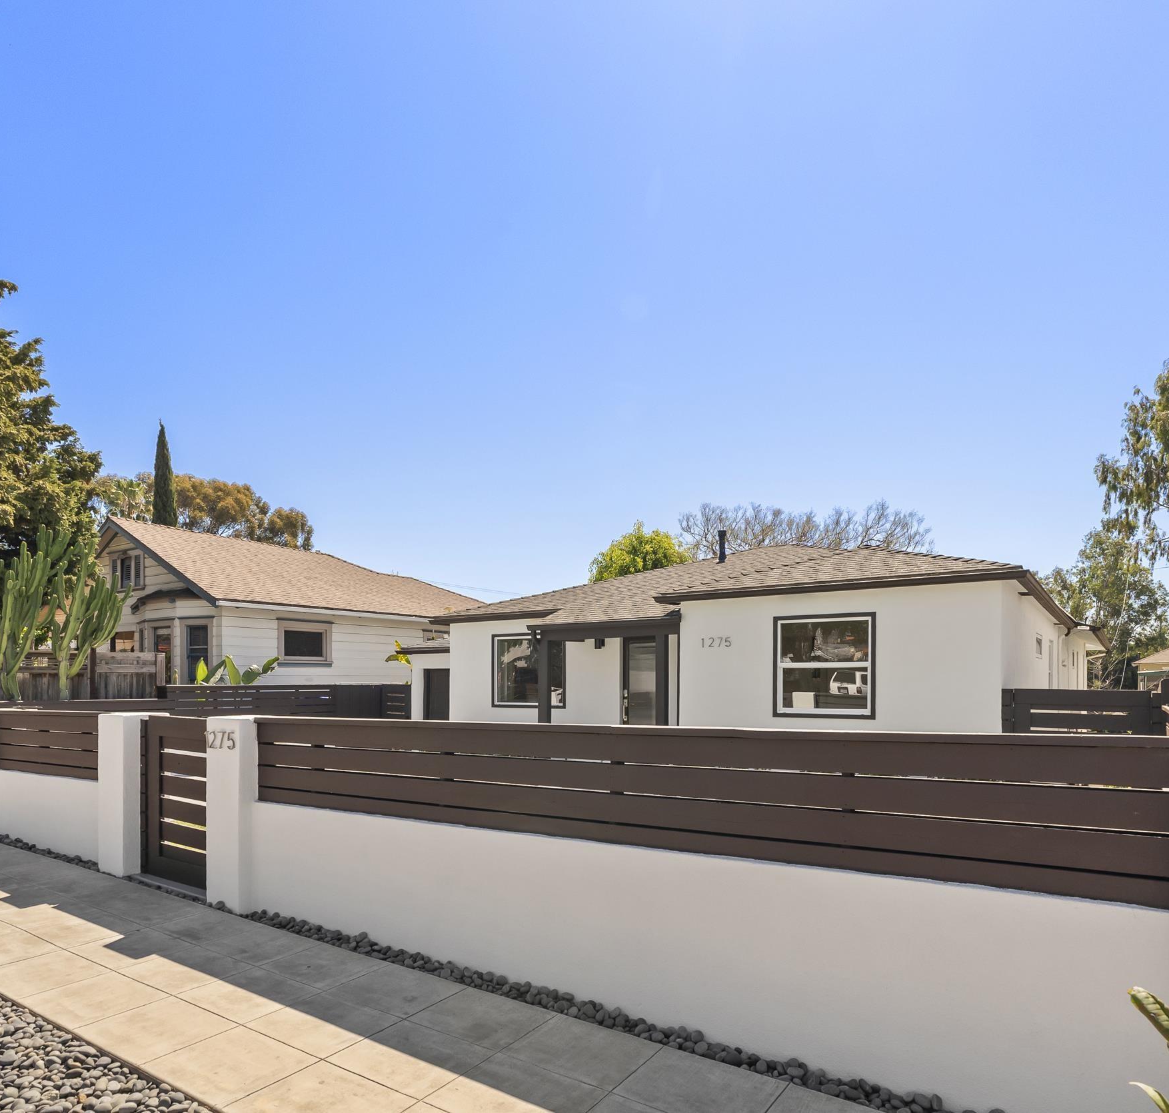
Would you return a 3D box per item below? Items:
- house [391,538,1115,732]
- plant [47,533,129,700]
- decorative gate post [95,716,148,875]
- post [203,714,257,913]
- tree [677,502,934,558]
[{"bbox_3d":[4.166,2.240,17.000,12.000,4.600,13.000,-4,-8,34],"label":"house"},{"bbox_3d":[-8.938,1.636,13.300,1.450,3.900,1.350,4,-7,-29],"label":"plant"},{"bbox_3d":[-4.018,2.110,6.639,0.420,1.400,0.410,-4,-8,33],"label":"decorative gate post"},{"bbox_3d":[-2.515,1.910,5.557,0.420,1.400,0.410,-4,-8,33],"label":"post"},{"bbox_3d":[8.690,2.190,29.000,10.000,8.800,9.400,0,-3,0],"label":"tree"}]

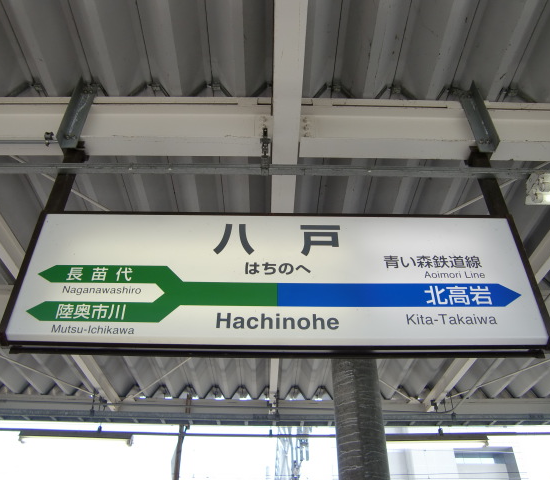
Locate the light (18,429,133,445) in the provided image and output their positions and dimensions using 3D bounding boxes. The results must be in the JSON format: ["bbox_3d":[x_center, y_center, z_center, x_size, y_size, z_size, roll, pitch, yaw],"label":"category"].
[{"bbox_3d":[-2.179,2.163,5.670,1.250,0.120,0.110,0,-38,0],"label":"light"}]

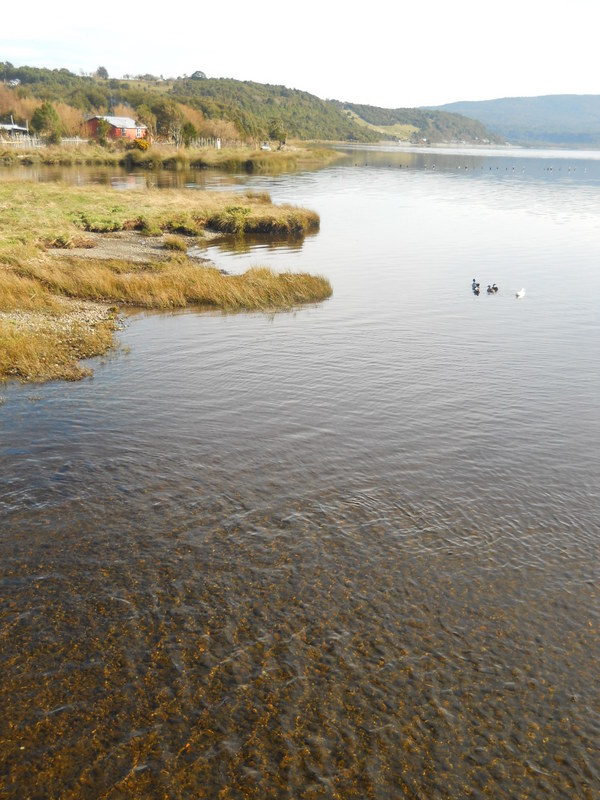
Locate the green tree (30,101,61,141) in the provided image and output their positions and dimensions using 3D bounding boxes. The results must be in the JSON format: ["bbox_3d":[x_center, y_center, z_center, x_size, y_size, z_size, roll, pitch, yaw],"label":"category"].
[{"bbox_3d":[-40.254,-43.941,135.472,4.055,6.204,4.055,-3,18,-16],"label":"green tree"}]

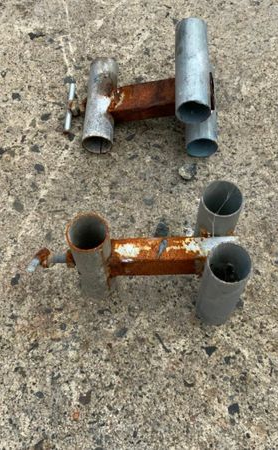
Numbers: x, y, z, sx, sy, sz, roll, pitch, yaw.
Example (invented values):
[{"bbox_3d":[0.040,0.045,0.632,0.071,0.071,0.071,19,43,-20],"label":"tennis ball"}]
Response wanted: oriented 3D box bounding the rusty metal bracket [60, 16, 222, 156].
[{"bbox_3d":[0.002,-0.219,0.803,0.249,0.128,0.174,1,63,2],"label":"rusty metal bracket"}]

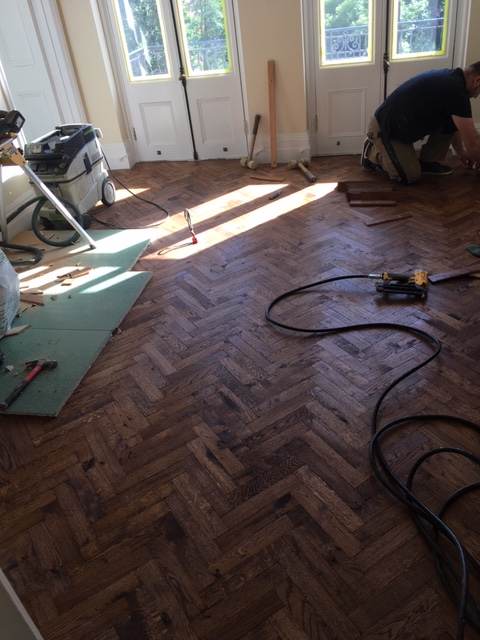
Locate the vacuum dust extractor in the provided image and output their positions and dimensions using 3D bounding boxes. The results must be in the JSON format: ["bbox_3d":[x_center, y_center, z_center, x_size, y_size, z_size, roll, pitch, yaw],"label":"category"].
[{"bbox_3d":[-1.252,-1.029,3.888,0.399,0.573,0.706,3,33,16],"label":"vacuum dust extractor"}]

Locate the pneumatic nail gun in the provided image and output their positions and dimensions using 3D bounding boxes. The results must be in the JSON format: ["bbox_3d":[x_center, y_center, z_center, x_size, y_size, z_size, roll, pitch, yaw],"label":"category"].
[{"bbox_3d":[0.751,-0.166,2.545,0.276,0.070,0.200,3,33,16],"label":"pneumatic nail gun"}]

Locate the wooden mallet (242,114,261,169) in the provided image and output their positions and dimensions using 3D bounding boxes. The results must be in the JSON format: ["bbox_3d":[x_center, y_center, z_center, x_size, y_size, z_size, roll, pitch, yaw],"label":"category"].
[{"bbox_3d":[0.112,-1.494,4.490,0.072,0.438,0.138,-4,27,-37],"label":"wooden mallet"}]

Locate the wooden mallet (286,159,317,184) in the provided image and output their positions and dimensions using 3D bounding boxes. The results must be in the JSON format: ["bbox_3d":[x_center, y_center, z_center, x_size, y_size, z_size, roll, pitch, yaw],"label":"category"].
[{"bbox_3d":[0.518,-1.180,4.235,0.138,0.072,0.475,-11,34,-6],"label":"wooden mallet"}]

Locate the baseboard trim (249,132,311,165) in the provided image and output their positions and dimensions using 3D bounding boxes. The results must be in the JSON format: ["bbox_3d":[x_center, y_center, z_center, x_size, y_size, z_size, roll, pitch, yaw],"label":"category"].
[{"bbox_3d":[0.324,-1.452,4.526,0.522,0.256,0.036,3,33,16],"label":"baseboard trim"}]

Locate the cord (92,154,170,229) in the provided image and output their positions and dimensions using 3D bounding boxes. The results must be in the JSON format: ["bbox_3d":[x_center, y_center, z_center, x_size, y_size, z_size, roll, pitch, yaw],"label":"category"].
[{"bbox_3d":[-0.797,-0.958,3.869,0.645,0.368,0.655,3,33,16],"label":"cord"}]

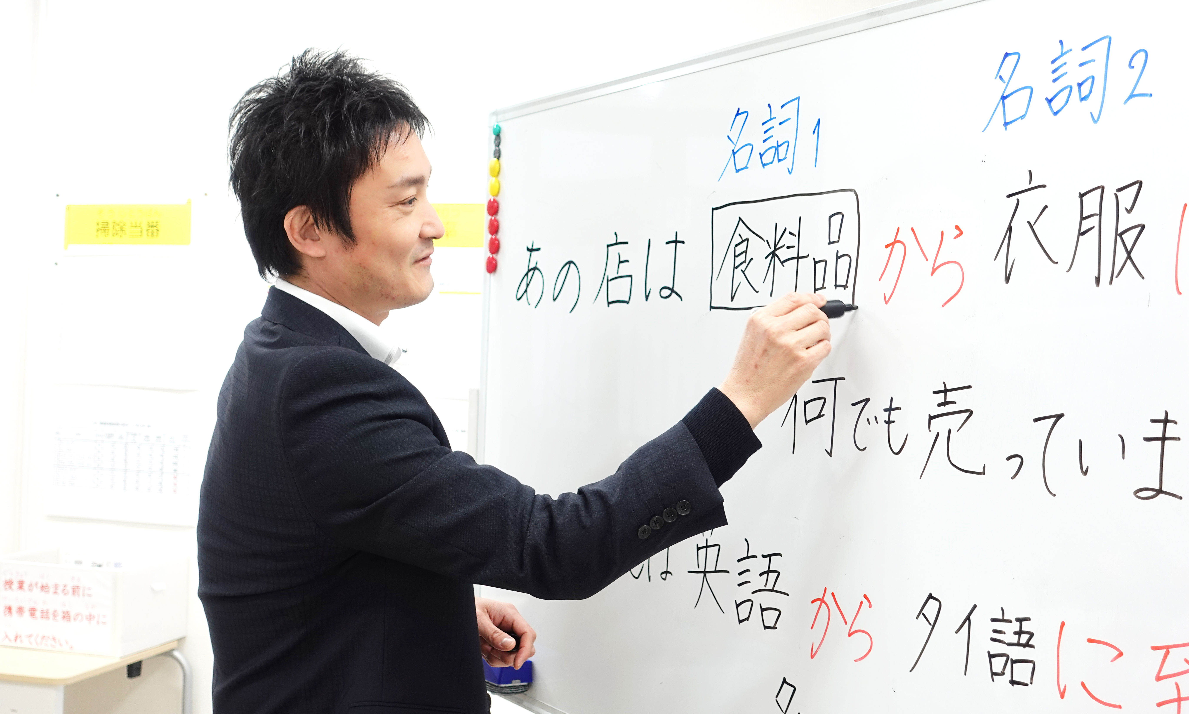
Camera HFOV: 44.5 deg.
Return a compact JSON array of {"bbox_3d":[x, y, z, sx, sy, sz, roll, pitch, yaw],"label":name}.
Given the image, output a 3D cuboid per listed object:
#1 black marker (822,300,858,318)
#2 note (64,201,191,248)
[{"bbox_3d":[0.225,-0.049,1.550,0.130,0.019,0.019,-4,2,-20],"label":"black marker"},{"bbox_3d":[-1.085,-0.307,3.380,0.345,0.103,0.004,2,0,19],"label":"note"}]

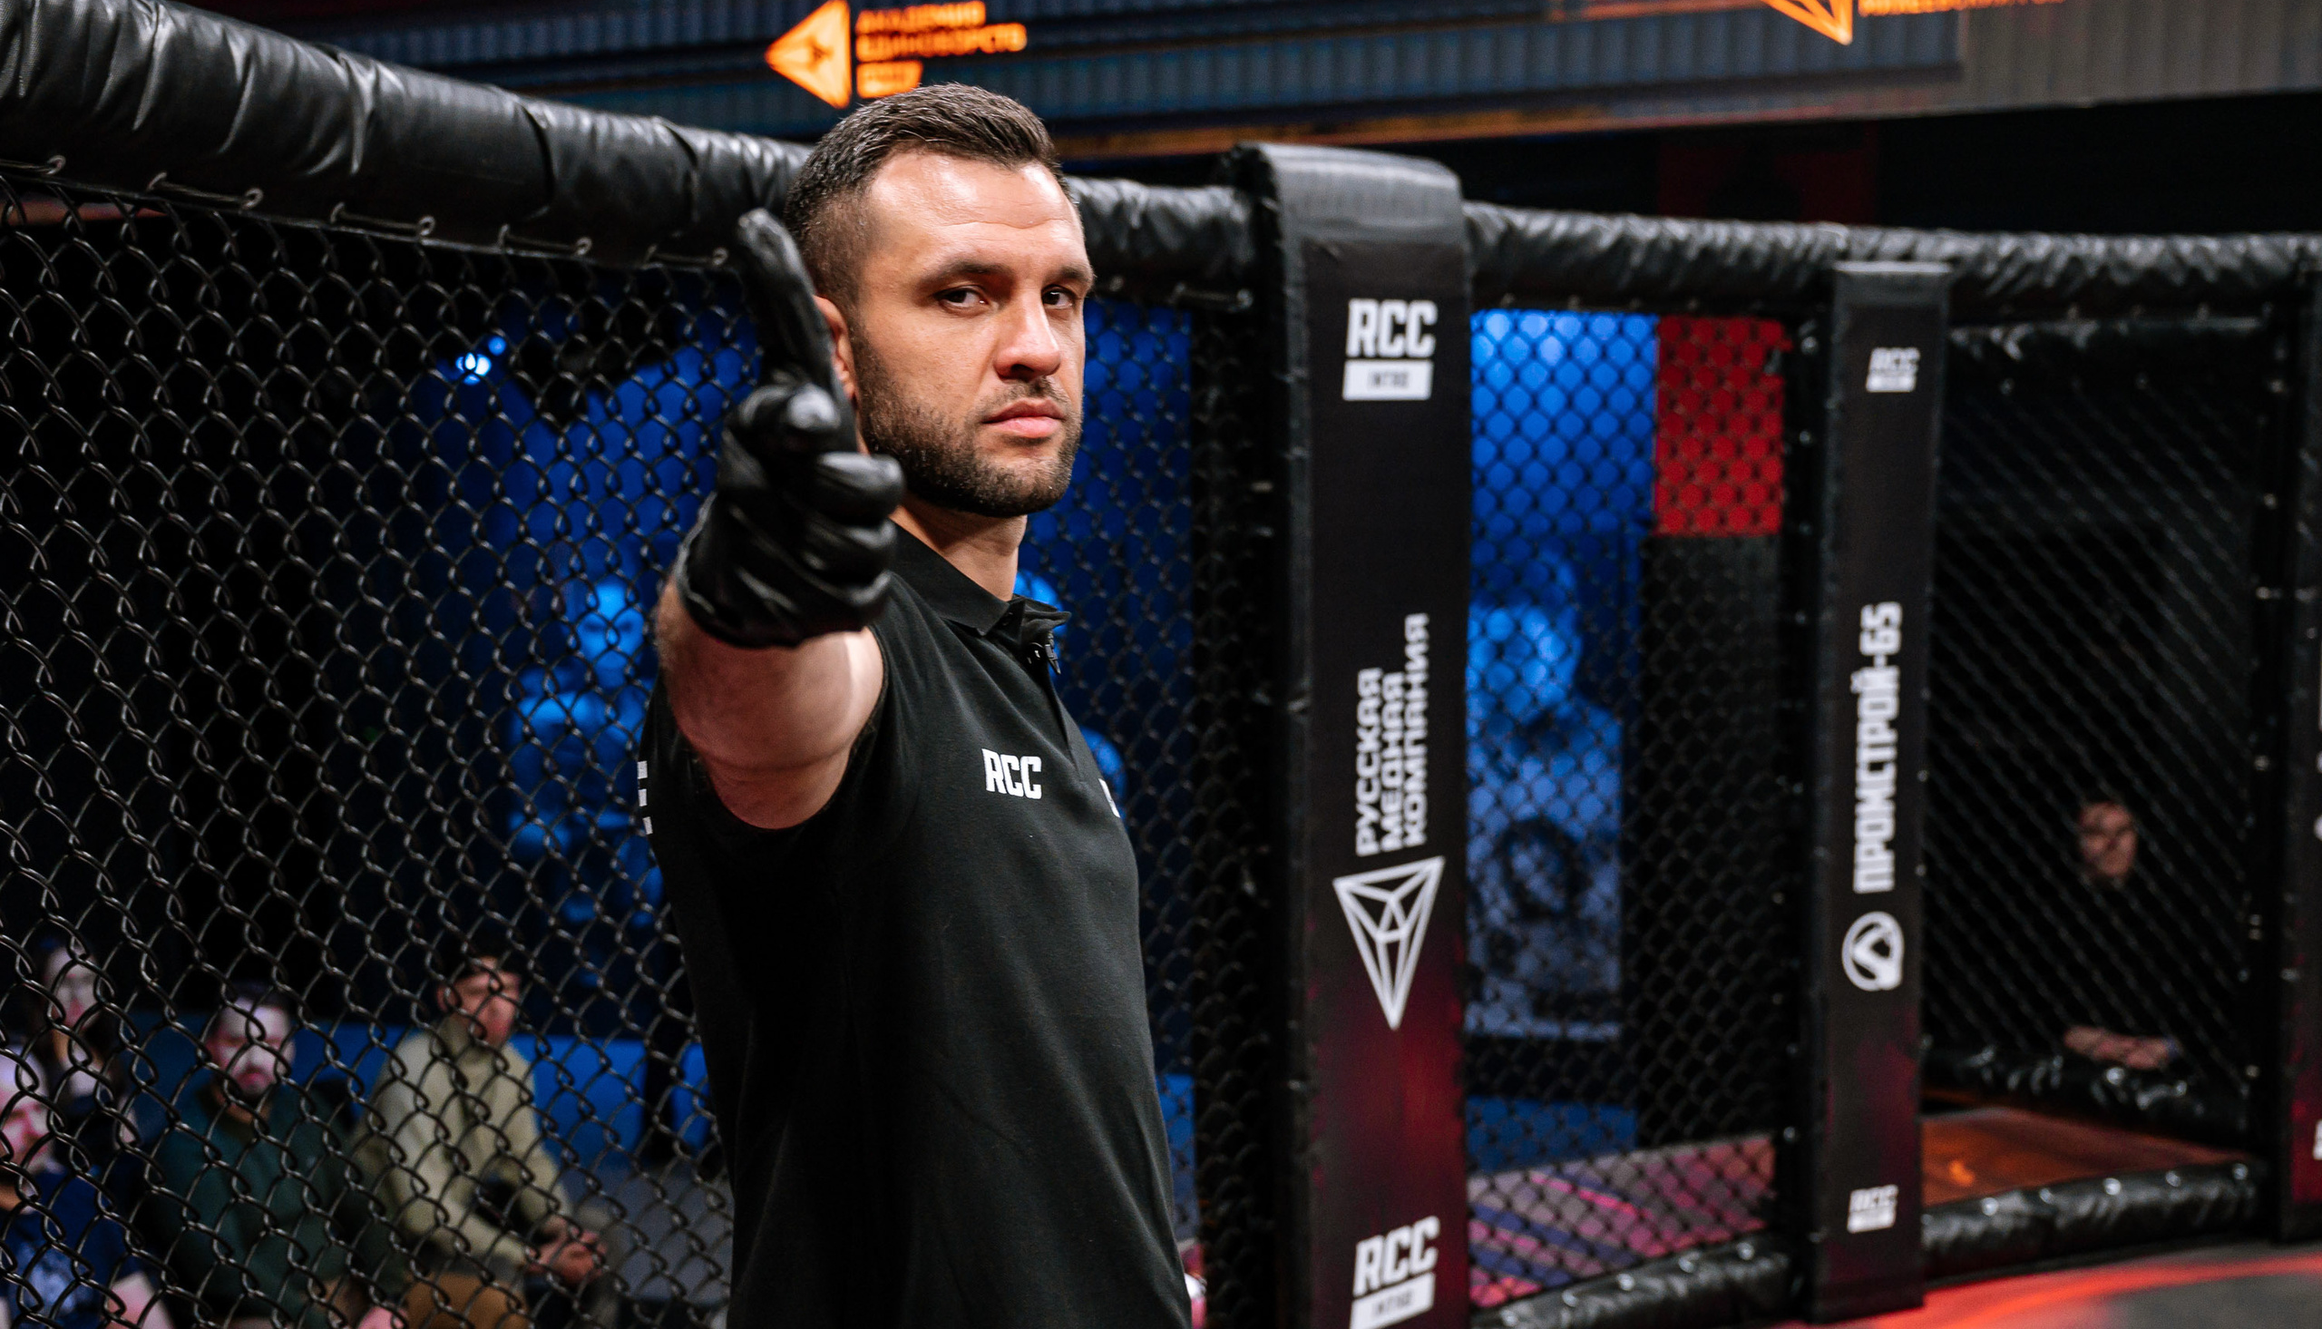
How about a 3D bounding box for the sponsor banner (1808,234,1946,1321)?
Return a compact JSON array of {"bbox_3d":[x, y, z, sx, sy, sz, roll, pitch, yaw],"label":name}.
[{"bbox_3d":[1.192,0.228,3.738,0.221,1.784,0.130,-3,6,-18],"label":"sponsor banner"}]

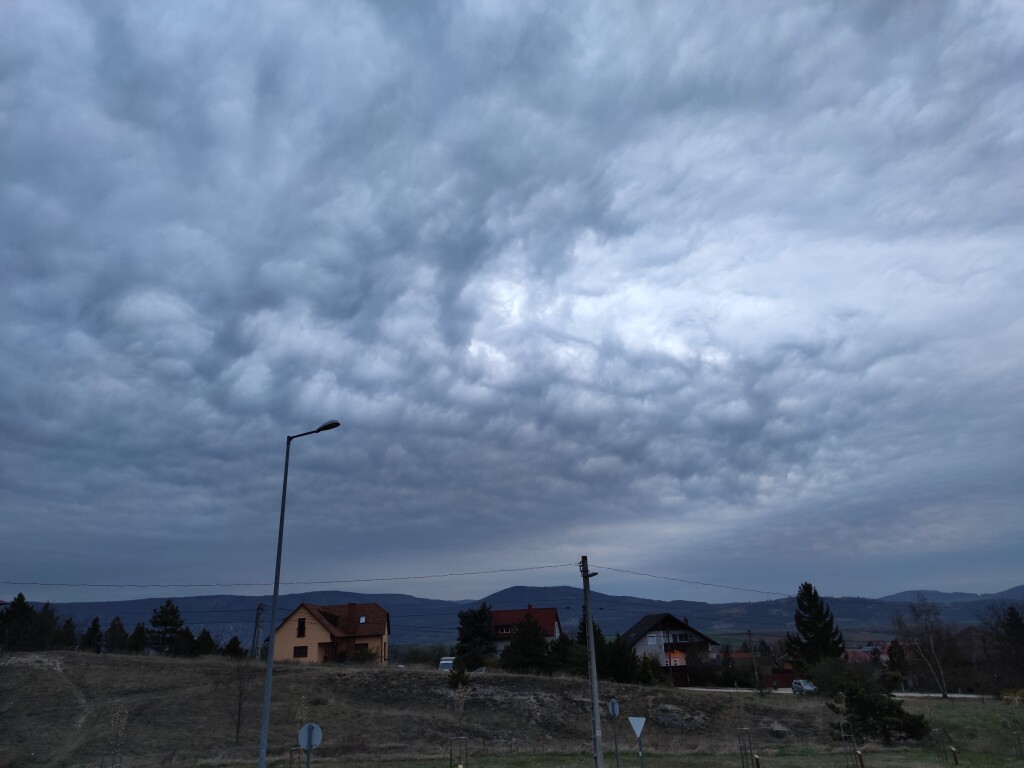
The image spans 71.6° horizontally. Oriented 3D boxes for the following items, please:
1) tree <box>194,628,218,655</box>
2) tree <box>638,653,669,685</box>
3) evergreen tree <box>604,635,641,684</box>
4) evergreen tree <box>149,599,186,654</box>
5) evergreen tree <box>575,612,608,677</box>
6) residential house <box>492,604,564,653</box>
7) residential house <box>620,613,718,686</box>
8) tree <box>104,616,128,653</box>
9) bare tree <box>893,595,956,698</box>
[{"bbox_3d":[-36.144,30.457,84.003,2.750,2.890,2.750,6,-21,-21],"label":"tree"},{"bbox_3d":[15.944,32.113,80.000,3.282,3.457,3.282,-6,-20,9],"label":"tree"},{"bbox_3d":[14.784,36.830,95.012,4.670,6.250,4.670,-5,-20,7],"label":"evergreen tree"},{"bbox_3d":[-43.309,30.586,89.000,4.381,7.000,4.381,7,-21,-24],"label":"evergreen tree"},{"bbox_3d":[10.747,35.029,96.021,4.460,8.390,4.460,-4,-20,5],"label":"evergreen tree"},{"bbox_3d":[0.769,36.779,103.817,12.000,8.400,9.500,-6,-20,9],"label":"residential house"},{"bbox_3d":[22.845,40.046,107.000,11.960,9.530,12.000,-2,-20,-3],"label":"residential house"},{"bbox_3d":[-47.349,29.974,85.006,2.790,4.070,2.790,8,-22,-27],"label":"tree"},{"bbox_3d":[44.155,28.099,76.000,6.651,10.451,6.651,-12,-22,26],"label":"bare tree"}]

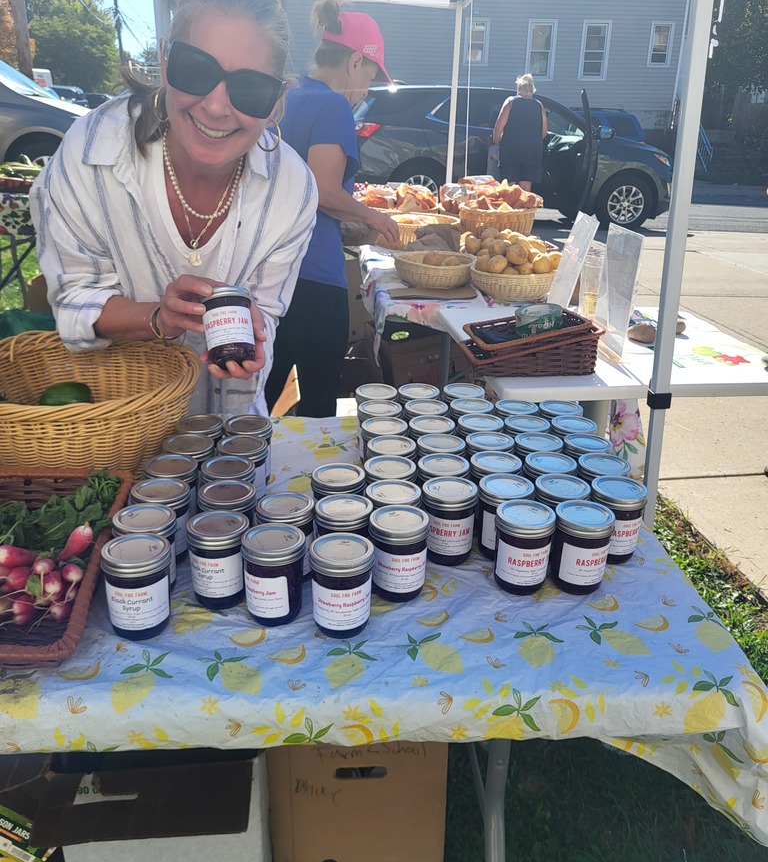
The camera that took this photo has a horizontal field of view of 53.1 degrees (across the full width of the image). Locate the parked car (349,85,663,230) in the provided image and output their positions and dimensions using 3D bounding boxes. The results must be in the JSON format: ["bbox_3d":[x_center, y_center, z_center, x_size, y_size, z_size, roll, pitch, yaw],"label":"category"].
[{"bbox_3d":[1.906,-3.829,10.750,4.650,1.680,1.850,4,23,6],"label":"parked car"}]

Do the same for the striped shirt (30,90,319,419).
[{"bbox_3d":[-0.323,-0.243,1.363,0.460,0.600,0.380,-2,43,-9],"label":"striped shirt"}]

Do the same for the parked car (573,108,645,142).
[{"bbox_3d":[3.018,-5.875,16.191,4.600,1.690,1.850,6,23,10],"label":"parked car"}]

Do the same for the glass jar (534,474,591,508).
[{"bbox_3d":[0.235,0.119,1.035,0.073,0.099,0.073,8,23,14],"label":"glass jar"}]

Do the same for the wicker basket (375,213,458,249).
[{"bbox_3d":[0.127,-0.853,3.309,0.400,0.115,0.380,2,23,1],"label":"wicker basket"}]

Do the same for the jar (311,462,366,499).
[{"bbox_3d":[-0.061,0.106,1.042,0.071,0.099,0.071,2,23,-1],"label":"jar"}]

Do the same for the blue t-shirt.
[{"bbox_3d":[-0.276,-0.821,2.540,0.320,0.670,0.450,-9,24,-24],"label":"blue t-shirt"}]

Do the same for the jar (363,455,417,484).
[{"bbox_3d":[0.008,0.095,1.082,0.073,0.099,0.073,1,23,-1],"label":"jar"}]

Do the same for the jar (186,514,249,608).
[{"bbox_3d":[-0.194,0.155,0.920,0.073,0.099,0.073,1,22,0],"label":"jar"}]

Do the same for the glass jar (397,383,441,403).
[{"bbox_3d":[0.061,-0.025,1.365,0.073,0.099,0.073,3,23,2],"label":"glass jar"}]

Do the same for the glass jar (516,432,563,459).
[{"bbox_3d":[0.233,0.062,1.174,0.073,0.099,0.073,6,23,11],"label":"glass jar"}]

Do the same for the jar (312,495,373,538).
[{"bbox_3d":[-0.050,0.140,0.972,0.073,0.098,0.073,2,23,-1],"label":"jar"}]

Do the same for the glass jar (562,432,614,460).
[{"bbox_3d":[0.304,0.065,1.168,0.071,0.099,0.071,6,24,10],"label":"glass jar"}]

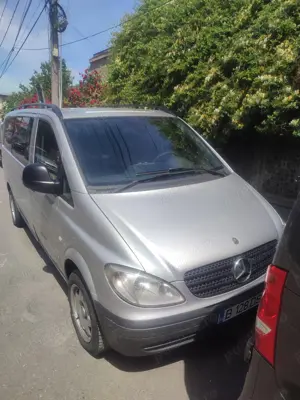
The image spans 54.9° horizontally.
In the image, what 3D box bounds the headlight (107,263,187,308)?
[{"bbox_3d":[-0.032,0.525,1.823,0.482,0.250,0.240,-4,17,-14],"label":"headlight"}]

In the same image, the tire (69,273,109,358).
[{"bbox_3d":[-0.454,0.891,2.312,0.210,0.665,0.665,-10,19,-32],"label":"tire"}]

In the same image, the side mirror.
[{"bbox_3d":[-0.842,-0.169,2.258,0.280,0.260,0.200,-10,19,-32],"label":"side mirror"}]

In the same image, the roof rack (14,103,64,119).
[{"bbox_3d":[-1.526,-1.116,3.667,0.090,0.140,2.700,-10,19,-32],"label":"roof rack"}]

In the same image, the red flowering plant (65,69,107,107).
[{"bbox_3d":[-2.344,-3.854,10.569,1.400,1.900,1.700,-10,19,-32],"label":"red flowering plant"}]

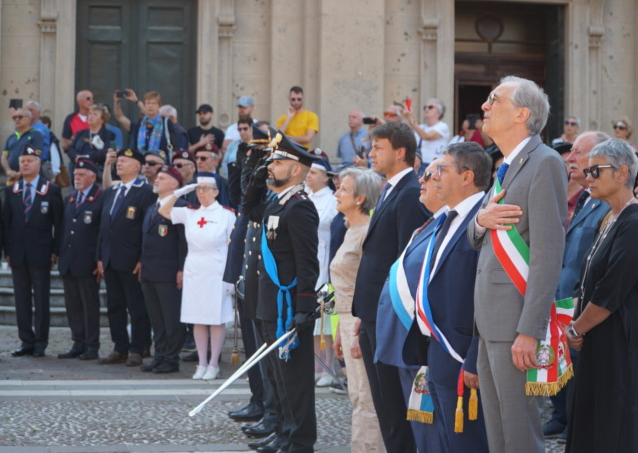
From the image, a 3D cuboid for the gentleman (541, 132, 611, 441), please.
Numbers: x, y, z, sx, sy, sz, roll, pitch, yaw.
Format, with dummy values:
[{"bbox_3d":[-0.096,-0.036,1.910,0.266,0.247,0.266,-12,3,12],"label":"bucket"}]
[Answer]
[{"bbox_3d":[1.346,0.405,8.335,0.400,1.750,0.520,-2,3,-35],"label":"gentleman"}]

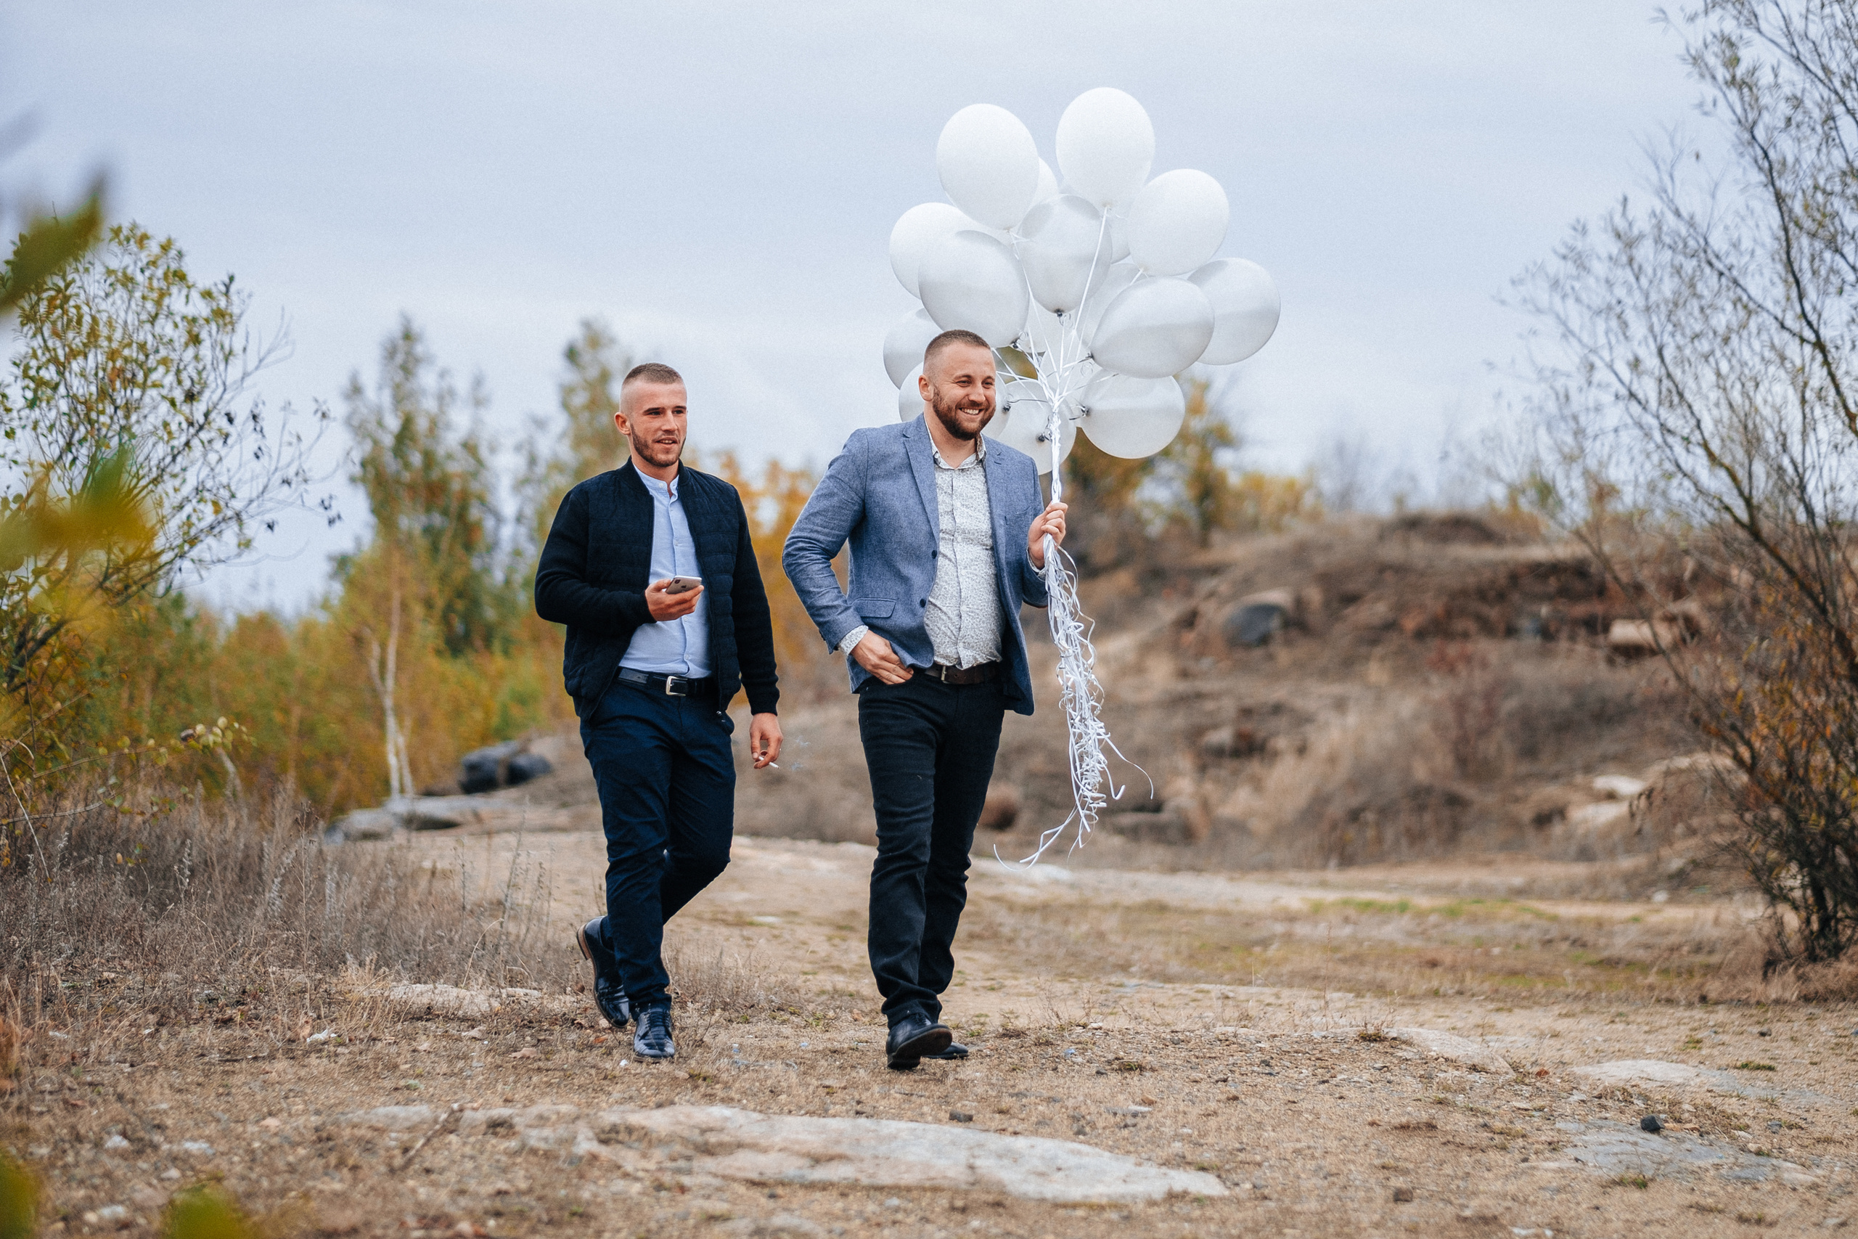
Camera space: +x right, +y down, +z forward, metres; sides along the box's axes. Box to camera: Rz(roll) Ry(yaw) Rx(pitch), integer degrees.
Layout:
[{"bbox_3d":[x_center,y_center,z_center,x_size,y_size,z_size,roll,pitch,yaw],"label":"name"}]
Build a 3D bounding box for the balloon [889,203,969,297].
[{"bbox_3d":[0.019,-0.887,10.500,0.245,0.295,0.245,-35,-12,0],"label":"balloon"}]

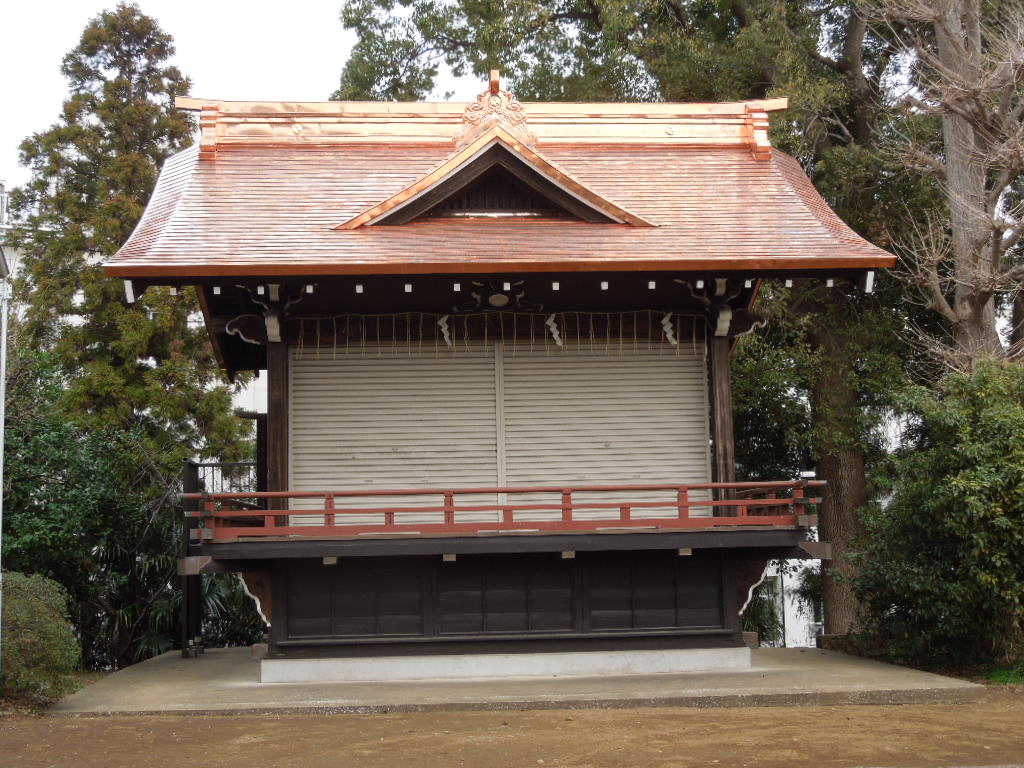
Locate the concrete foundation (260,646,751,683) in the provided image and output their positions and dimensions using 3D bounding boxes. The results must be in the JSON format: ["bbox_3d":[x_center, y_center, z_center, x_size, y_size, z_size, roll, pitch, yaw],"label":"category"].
[{"bbox_3d":[-0.219,3.386,16.364,5.313,0.234,5.226,-1,-7,-4],"label":"concrete foundation"}]

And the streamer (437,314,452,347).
[{"bbox_3d":[-0.762,-0.603,14.391,0.156,0.359,0.047,-1,-7,-4],"label":"streamer"}]

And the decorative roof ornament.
[{"bbox_3d":[-0.178,-3.167,14.572,0.838,0.804,0.429,-1,-7,-4],"label":"decorative roof ornament"}]

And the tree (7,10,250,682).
[{"bbox_3d":[-5.780,-1.127,19.782,3.685,10.448,3.685,-1,-7,-4],"label":"tree"}]

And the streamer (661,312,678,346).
[{"bbox_3d":[1.806,-0.623,14.584,0.177,0.385,0.047,-1,-7,-4],"label":"streamer"}]

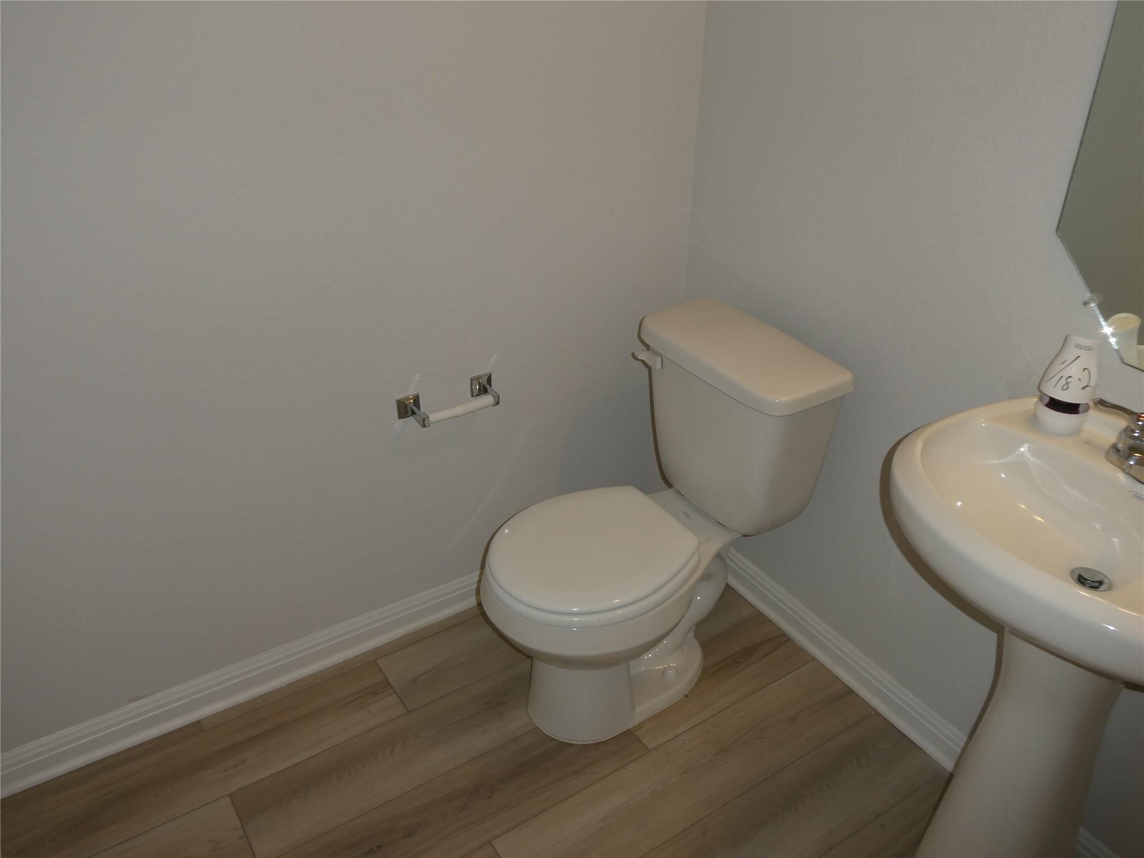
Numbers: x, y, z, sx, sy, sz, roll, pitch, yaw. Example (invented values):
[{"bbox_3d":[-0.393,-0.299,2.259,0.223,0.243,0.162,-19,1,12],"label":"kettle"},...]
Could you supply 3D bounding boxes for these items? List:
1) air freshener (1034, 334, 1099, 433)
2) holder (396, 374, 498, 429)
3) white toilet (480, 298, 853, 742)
[{"bbox_3d":[0.722,-0.070,1.340,0.076,0.152,0.076,17,35,27],"label":"air freshener"},{"bbox_3d":[-0.247,-0.052,1.933,0.220,0.049,0.078,-18,35,-27],"label":"holder"},{"bbox_3d":[0.129,0.219,1.896,0.693,0.744,0.425,-18,35,-27],"label":"white toilet"}]

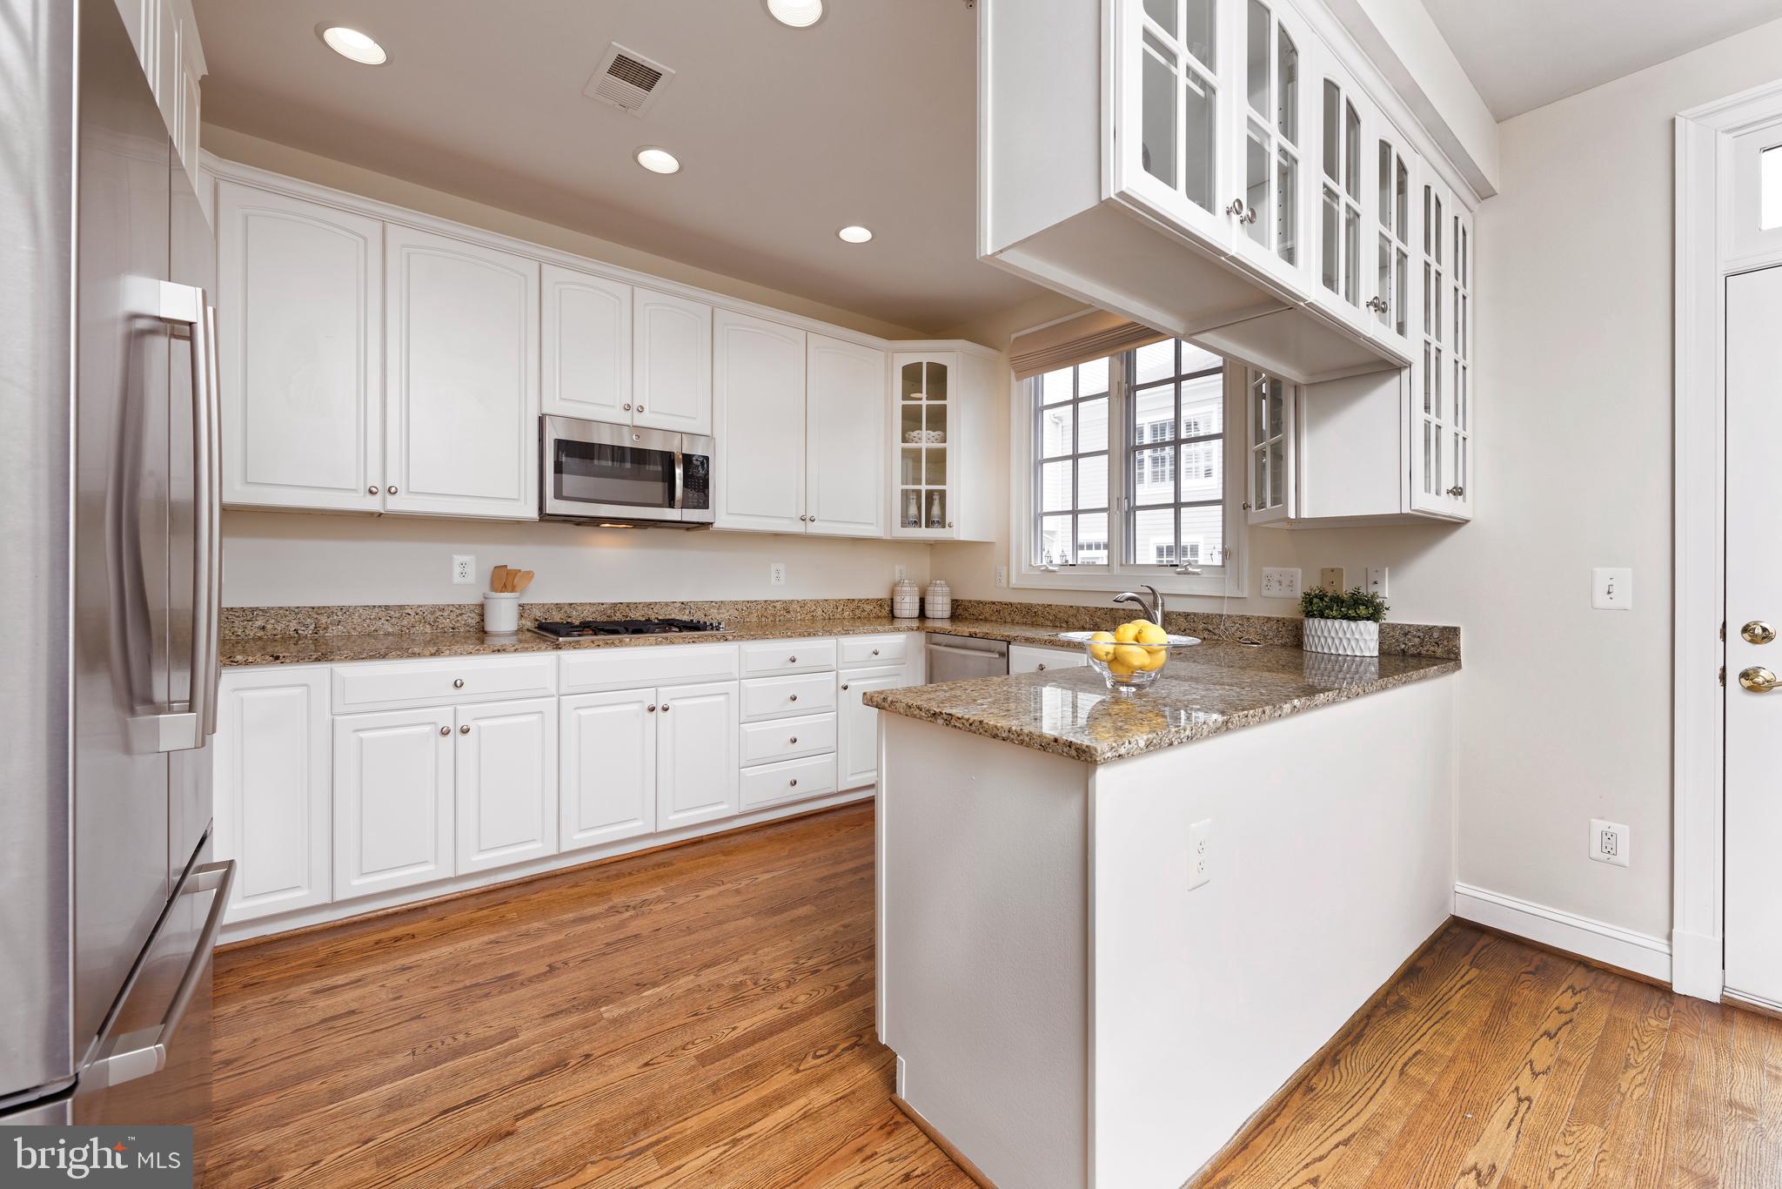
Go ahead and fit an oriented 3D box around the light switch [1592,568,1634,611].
[{"bbox_3d":[2.262,-0.017,2.176,0.018,0.127,0.085,0,1,-39],"label":"light switch"}]

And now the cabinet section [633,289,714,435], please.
[{"bbox_3d":[-1.115,-1.074,3.369,0.380,0.617,0.330,0,1,-38],"label":"cabinet section"}]

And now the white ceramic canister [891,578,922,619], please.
[{"bbox_3d":[0.099,0.028,4.280,0.160,0.243,0.160,0,1,-38],"label":"white ceramic canister"}]

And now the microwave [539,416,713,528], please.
[{"bbox_3d":[-1.250,-0.538,3.231,0.755,0.426,0.410,0,1,-39],"label":"microwave"}]

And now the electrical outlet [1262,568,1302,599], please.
[{"bbox_3d":[1.619,-0.045,2.877,0.009,0.120,0.153,0,1,-38],"label":"electrical outlet"}]

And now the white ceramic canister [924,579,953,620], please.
[{"bbox_3d":[0.294,0.032,4.280,0.160,0.243,0.160,0,1,0],"label":"white ceramic canister"}]

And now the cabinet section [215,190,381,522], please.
[{"bbox_3d":[-2.153,-0.841,2.559,0.439,1.068,0.330,0,1,-38],"label":"cabinet section"}]

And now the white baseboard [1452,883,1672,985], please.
[{"bbox_3d":[2.127,1.067,2.224,0.018,0.130,0.510,0,1,-38],"label":"white baseboard"}]

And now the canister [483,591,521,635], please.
[{"bbox_3d":[-1.691,0.076,3.013,0.142,0.168,0.142,0,1,-39],"label":"canister"}]

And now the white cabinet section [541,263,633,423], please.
[{"bbox_3d":[-1.415,-1.072,3.135,0.382,0.617,0.330,0,1,-38],"label":"white cabinet section"}]

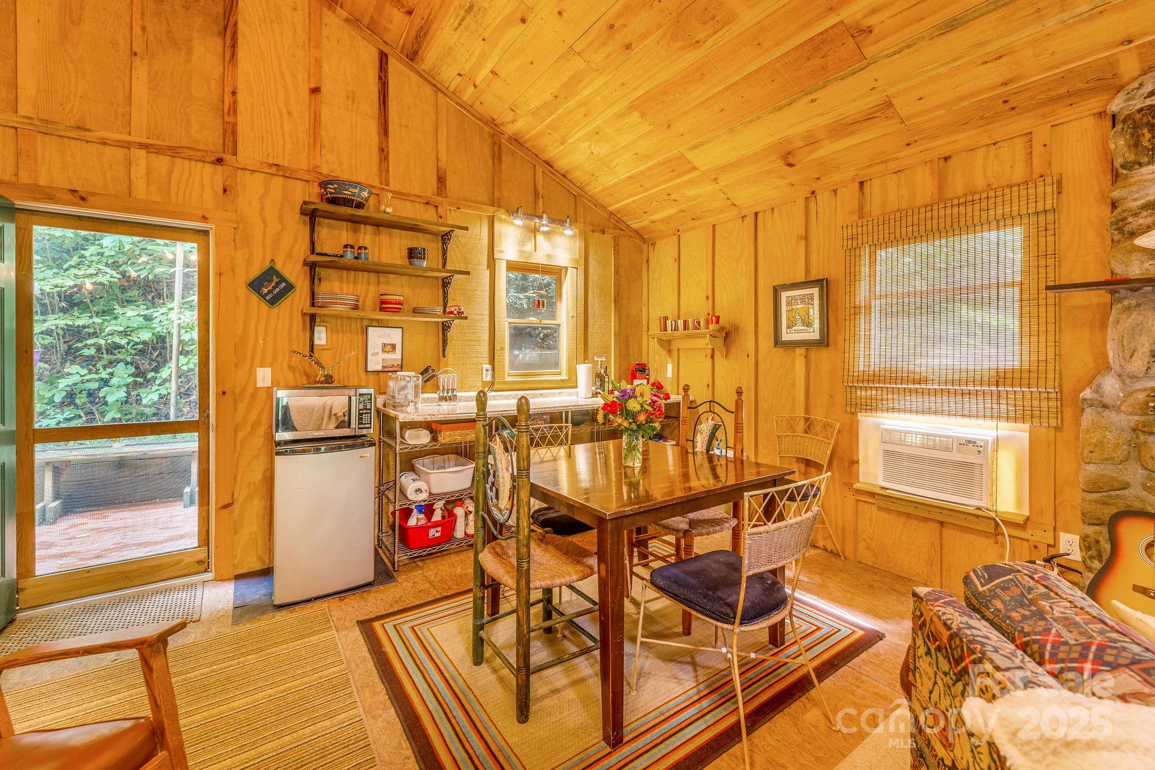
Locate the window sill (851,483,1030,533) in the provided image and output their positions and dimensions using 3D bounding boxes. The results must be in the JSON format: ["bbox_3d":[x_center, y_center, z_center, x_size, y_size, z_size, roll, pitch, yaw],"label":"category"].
[{"bbox_3d":[1.973,0.698,2.510,0.110,0.125,0.790,-1,2,-34],"label":"window sill"}]

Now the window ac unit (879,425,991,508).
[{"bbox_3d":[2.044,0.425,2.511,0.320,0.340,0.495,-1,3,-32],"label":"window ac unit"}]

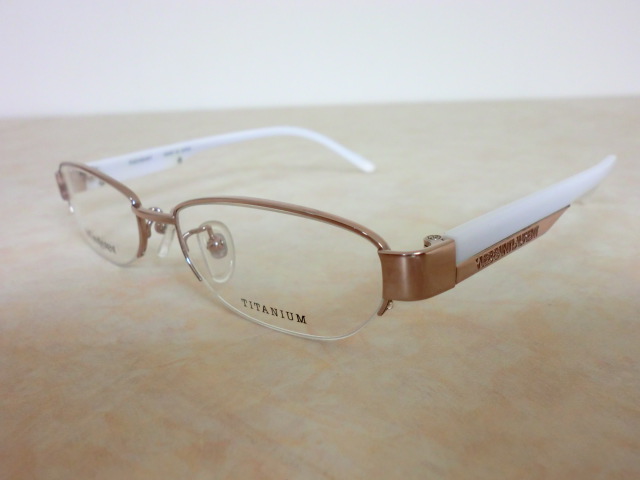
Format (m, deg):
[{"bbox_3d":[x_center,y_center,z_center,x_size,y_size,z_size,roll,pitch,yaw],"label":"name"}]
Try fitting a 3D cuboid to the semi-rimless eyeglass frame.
[{"bbox_3d":[0.010,-0.017,0.188,0.140,0.029,0.143,14,23,41],"label":"semi-rimless eyeglass frame"}]

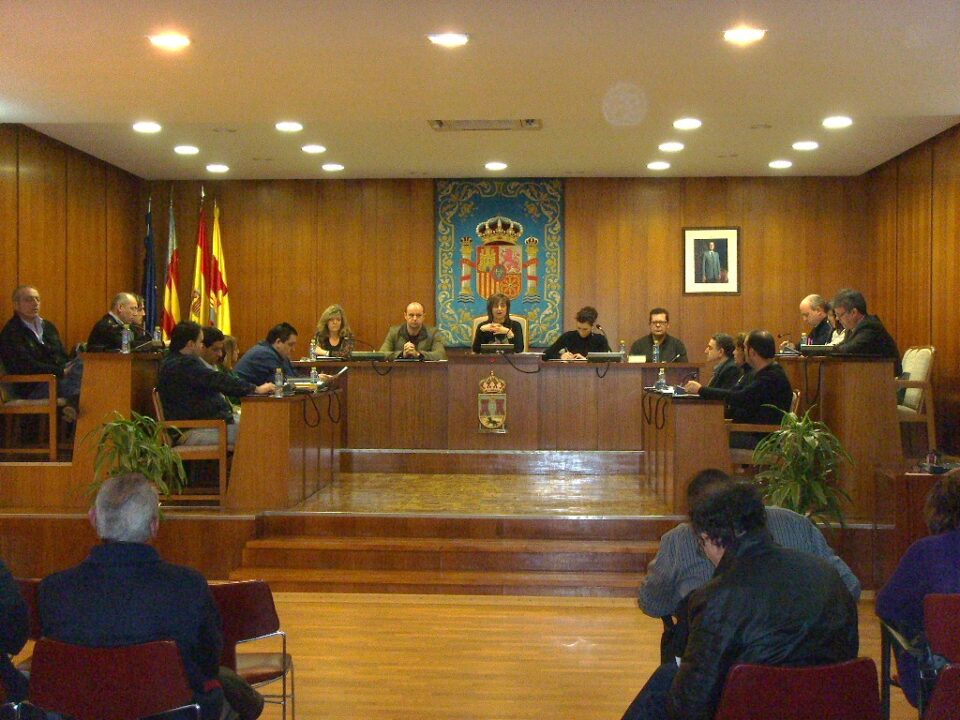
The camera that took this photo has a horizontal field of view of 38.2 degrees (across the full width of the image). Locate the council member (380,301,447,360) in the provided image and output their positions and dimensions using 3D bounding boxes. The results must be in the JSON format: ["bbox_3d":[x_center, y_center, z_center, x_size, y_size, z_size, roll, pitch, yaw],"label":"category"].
[{"bbox_3d":[-0.633,0.125,13.200,0.620,1.350,0.800,0,0,3],"label":"council member"}]

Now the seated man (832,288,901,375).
[{"bbox_3d":[2.801,0.099,10.050,0.740,1.220,0.540,0,0,3],"label":"seated man"}]

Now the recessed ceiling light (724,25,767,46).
[{"bbox_3d":[1.309,-1.603,6.850,0.215,0.060,0.215,0,0,3],"label":"recessed ceiling light"}]

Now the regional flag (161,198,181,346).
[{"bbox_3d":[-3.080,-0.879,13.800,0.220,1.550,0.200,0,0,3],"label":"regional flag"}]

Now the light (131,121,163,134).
[{"bbox_3d":[-2.770,-1.937,11.550,0.235,0.060,0.235,0,0,3],"label":"light"}]

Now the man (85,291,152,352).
[{"bbox_3d":[-2.630,0.096,10.700,0.800,1.235,0.520,0,0,3],"label":"man"}]

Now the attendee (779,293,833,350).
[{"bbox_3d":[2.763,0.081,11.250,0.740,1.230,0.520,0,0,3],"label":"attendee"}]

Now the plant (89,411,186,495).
[{"bbox_3d":[-2.323,0.705,9.350,0.680,0.800,0.660,0,0,3],"label":"plant"}]

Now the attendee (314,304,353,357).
[{"bbox_3d":[-1.390,0.136,13.250,0.460,1.330,0.750,0,0,3],"label":"attendee"}]

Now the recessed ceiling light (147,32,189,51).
[{"bbox_3d":[-1.568,-1.608,7.000,0.215,0.060,0.215,0,0,3],"label":"recessed ceiling light"}]

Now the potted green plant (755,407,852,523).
[{"bbox_3d":[2.111,0.689,9.050,0.680,0.820,0.660,0,0,3],"label":"potted green plant"}]

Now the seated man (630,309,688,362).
[{"bbox_3d":[1.706,0.155,13.250,0.560,1.310,0.770,0,0,3],"label":"seated man"}]

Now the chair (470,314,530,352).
[{"bbox_3d":[0.197,0.076,13.650,0.590,1.060,0.640,0,0,3],"label":"chair"}]

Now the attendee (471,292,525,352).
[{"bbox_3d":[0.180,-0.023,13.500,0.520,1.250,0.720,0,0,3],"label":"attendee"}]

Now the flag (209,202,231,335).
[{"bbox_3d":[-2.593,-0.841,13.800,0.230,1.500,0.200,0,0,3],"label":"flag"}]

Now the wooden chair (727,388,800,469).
[{"bbox_3d":[1.930,0.629,9.680,0.560,0.830,0.570,0,0,3],"label":"wooden chair"}]

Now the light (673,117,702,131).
[{"bbox_3d":[1.698,-1.932,11.350,0.235,0.060,0.235,0,0,3],"label":"light"}]

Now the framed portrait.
[{"bbox_3d":[2.471,-1.057,14.800,0.620,0.730,0.040,0,0,3],"label":"framed portrait"}]

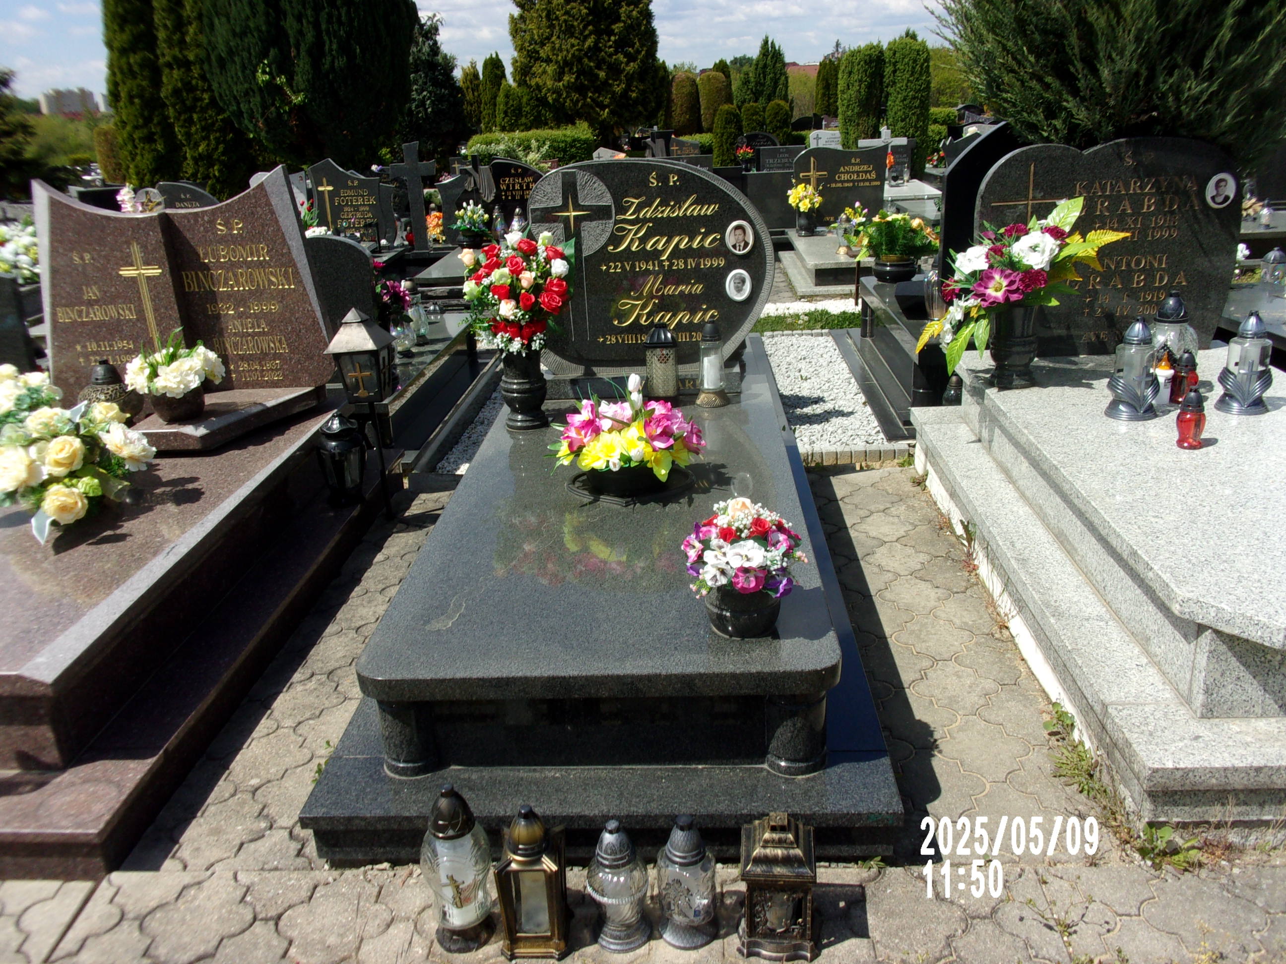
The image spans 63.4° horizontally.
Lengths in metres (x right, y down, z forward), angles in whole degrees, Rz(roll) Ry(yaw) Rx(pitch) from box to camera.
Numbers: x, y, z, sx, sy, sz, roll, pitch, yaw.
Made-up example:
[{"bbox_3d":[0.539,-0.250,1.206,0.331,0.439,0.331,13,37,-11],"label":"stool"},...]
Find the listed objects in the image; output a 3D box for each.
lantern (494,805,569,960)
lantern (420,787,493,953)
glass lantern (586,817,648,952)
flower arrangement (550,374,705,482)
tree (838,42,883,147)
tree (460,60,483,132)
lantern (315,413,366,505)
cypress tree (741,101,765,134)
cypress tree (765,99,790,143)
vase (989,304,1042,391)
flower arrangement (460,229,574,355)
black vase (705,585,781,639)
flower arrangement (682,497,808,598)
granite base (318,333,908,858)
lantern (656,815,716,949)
[{"bbox_3d":[-0.191,0.669,1.798,0.120,0.285,0.120,-1,20,3],"label":"lantern"},{"bbox_3d":[-0.303,0.623,1.704,0.118,0.294,0.118,-1,21,3],"label":"lantern"},{"bbox_3d":[-0.042,0.650,1.704,0.104,0.220,0.104,-1,21,3],"label":"glass lantern"},{"bbox_3d":[-0.043,-0.169,2.932,0.430,0.275,0.270,-1,20,3],"label":"flower arrangement"},{"bbox_3d":[2.905,-4.825,13.684,0.609,1.789,0.609,-1,21,3],"label":"tree"},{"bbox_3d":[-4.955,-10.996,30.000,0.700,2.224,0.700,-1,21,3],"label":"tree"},{"bbox_3d":[-1.030,-0.084,3.536,0.165,0.312,0.165,-1,20,3],"label":"lantern"},{"bbox_3d":[1.837,-5.764,17.301,0.406,1.085,0.406,-1,21,3],"label":"cypress tree"},{"bbox_3d":[2.438,-6.251,18.931,0.451,1.360,0.451,-1,20,3],"label":"cypress tree"},{"bbox_3d":[1.175,-0.433,3.289,0.155,0.252,0.155,-1,21,3],"label":"vase"},{"bbox_3d":[-0.364,-0.551,3.017,0.332,0.374,0.310,-1,21,3],"label":"flower arrangement"},{"bbox_3d":[0.186,0.223,1.943,0.143,0.102,0.143,-1,21,3],"label":"black vase"},{"bbox_3d":[0.204,0.131,2.093,0.248,0.200,0.240,-1,20,3],"label":"flower arrangement"},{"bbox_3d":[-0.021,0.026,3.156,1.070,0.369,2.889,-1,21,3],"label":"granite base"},{"bbox_3d":[0.073,0.689,1.828,0.106,0.237,0.106,-1,21,3],"label":"lantern"}]

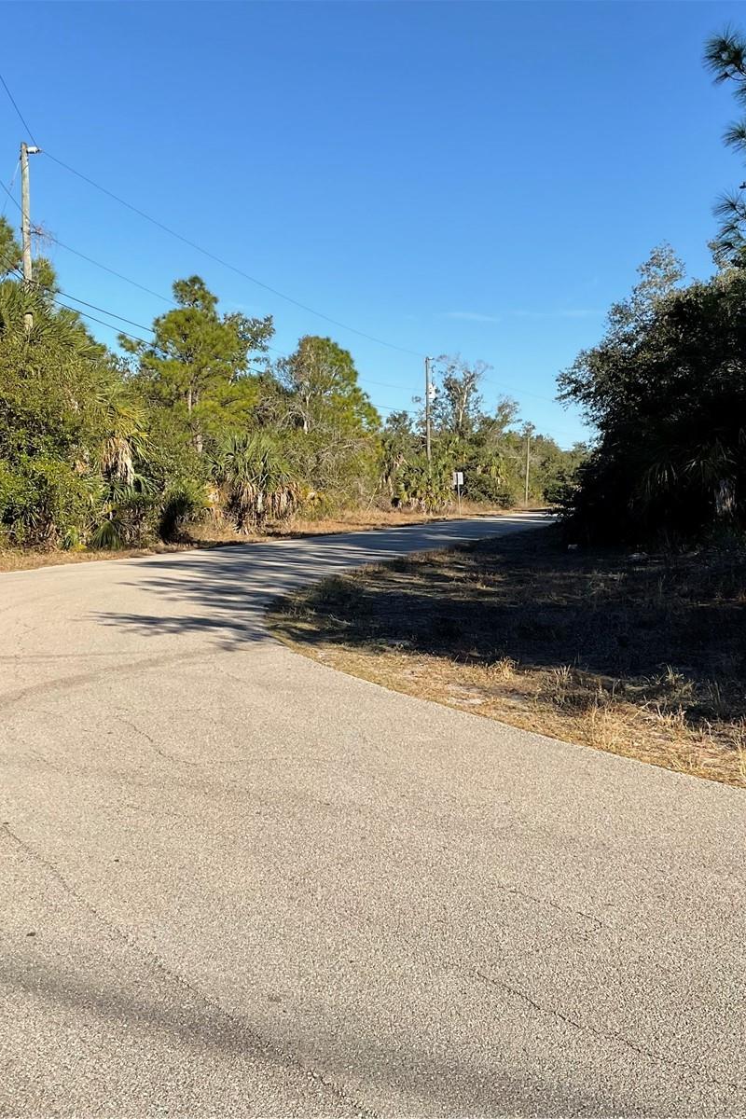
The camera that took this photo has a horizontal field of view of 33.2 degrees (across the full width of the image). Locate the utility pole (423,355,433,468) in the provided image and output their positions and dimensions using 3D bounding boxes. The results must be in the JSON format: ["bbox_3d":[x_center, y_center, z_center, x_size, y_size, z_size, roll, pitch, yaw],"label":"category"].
[{"bbox_3d":[3.600,-7.950,80.000,0.280,10.200,0.280,-1,3,0],"label":"utility pole"}]

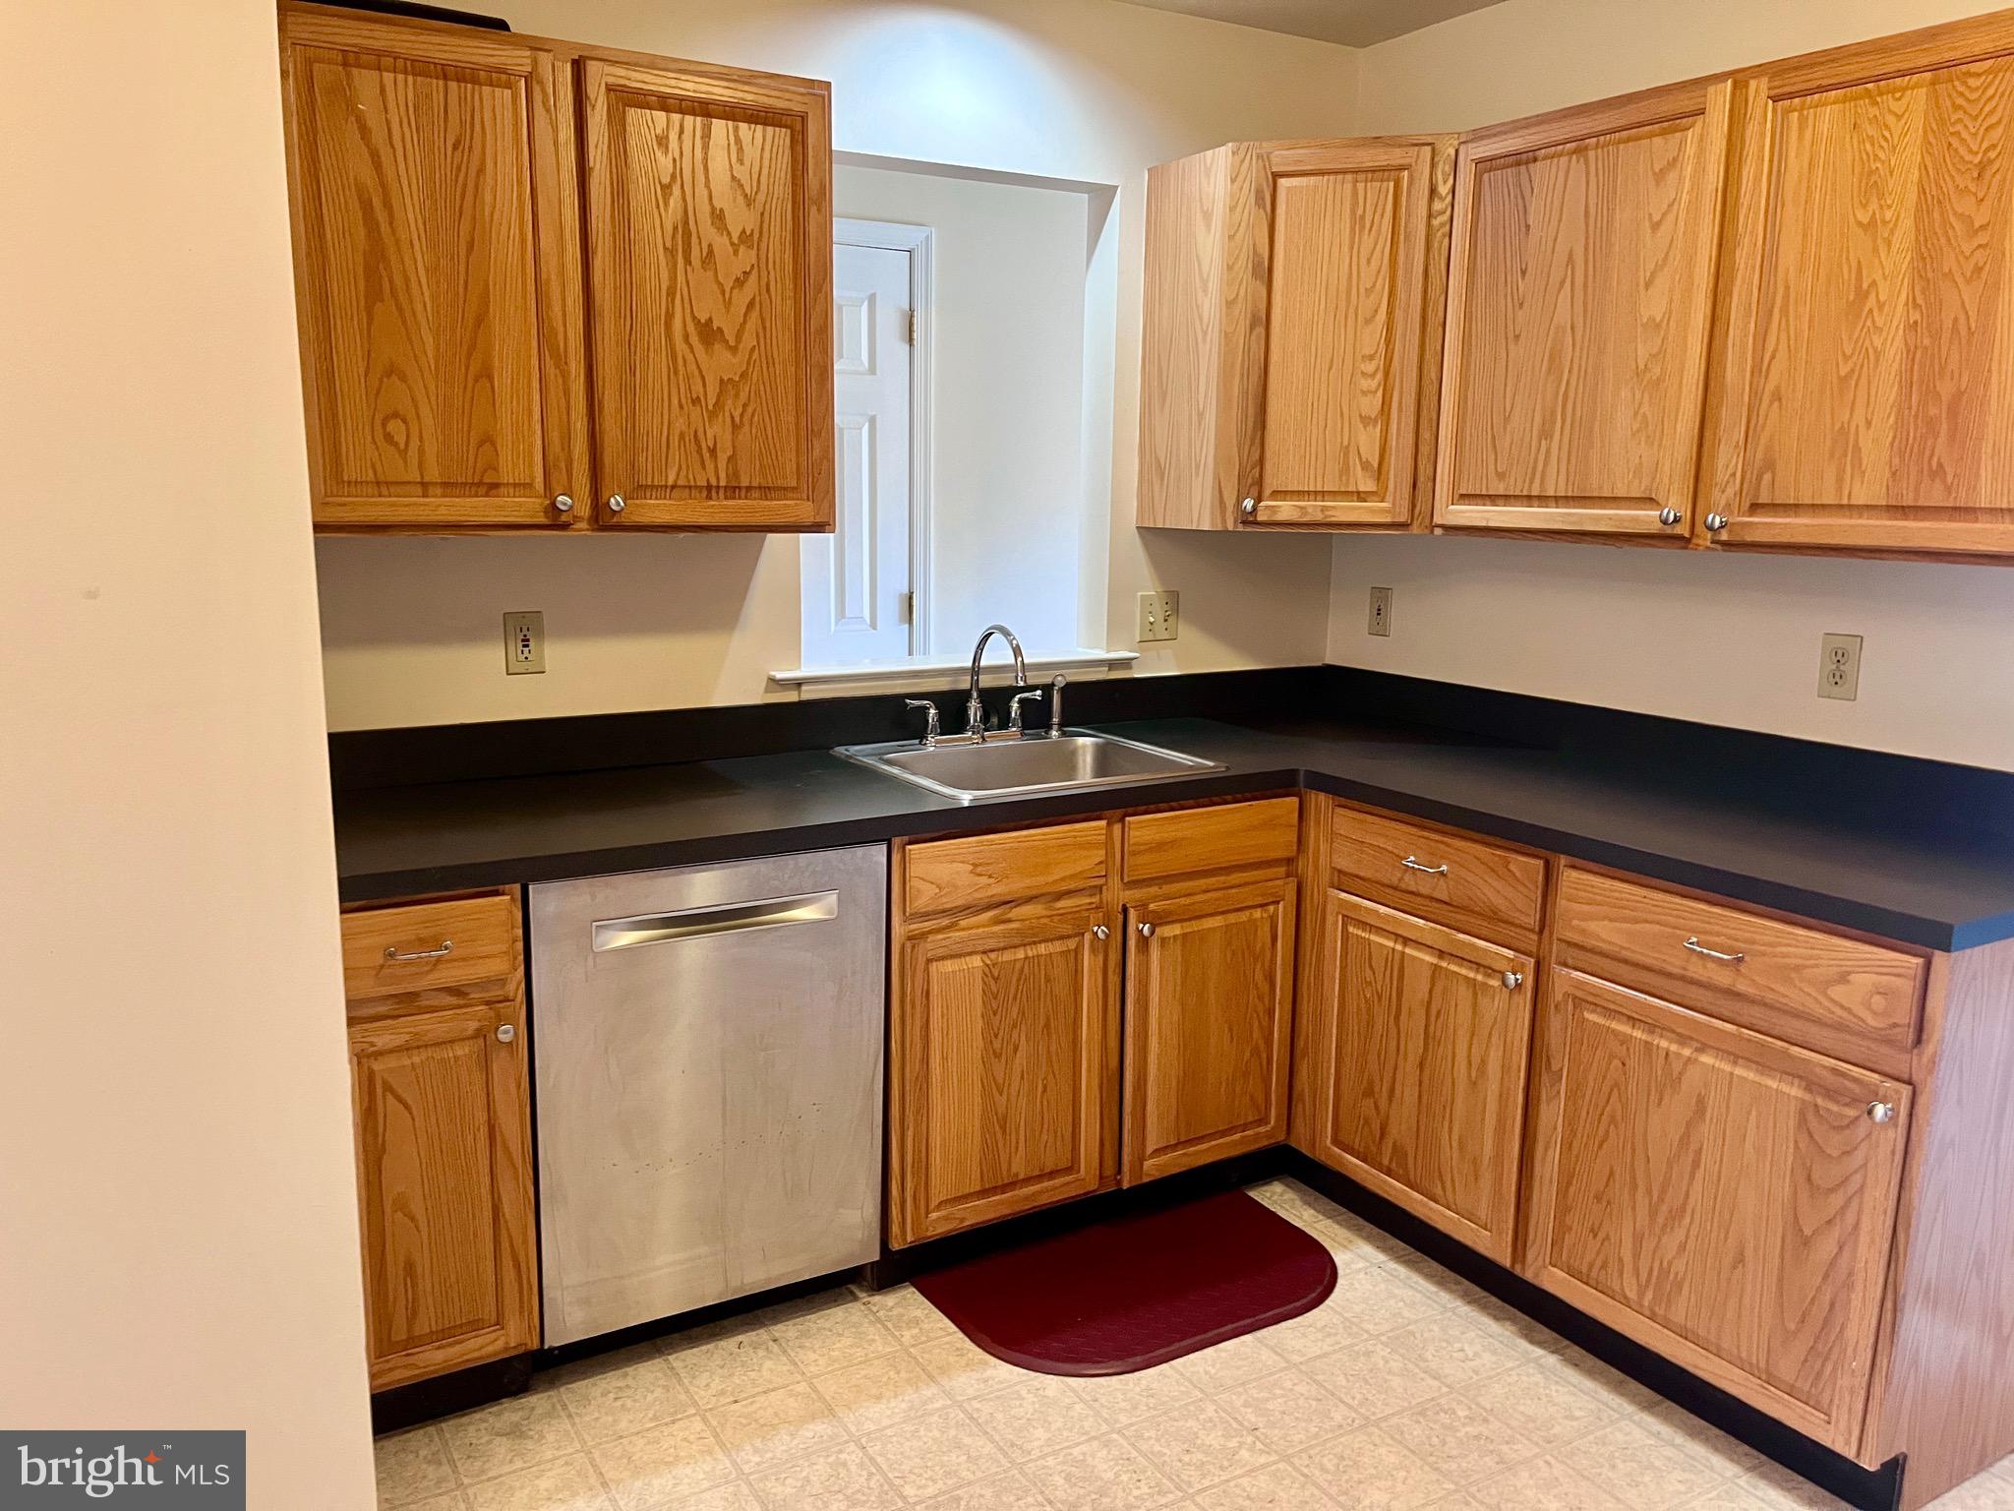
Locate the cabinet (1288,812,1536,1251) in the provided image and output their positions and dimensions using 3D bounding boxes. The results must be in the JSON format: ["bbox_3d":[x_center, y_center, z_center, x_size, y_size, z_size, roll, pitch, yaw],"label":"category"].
[{"bbox_3d":[1.001,0.461,2.959,0.632,0.759,0.626,-5,12,-30],"label":"cabinet"}]

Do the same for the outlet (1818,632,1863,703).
[{"bbox_3d":[1.475,-0.156,2.676,0.008,0.114,0.069,-5,12,-30],"label":"outlet"}]

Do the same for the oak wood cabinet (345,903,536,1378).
[{"bbox_3d":[-1.007,0.521,2.476,0.304,0.759,0.632,-5,12,-30],"label":"oak wood cabinet"}]

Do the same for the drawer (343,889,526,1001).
[{"bbox_3d":[-0.968,0.237,2.366,0.266,0.125,0.495,-5,12,-30],"label":"drawer"}]

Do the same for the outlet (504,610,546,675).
[{"bbox_3d":[-0.887,-0.207,2.784,0.071,0.114,0.008,-5,12,-30],"label":"outlet"}]

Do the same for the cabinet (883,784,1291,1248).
[{"bbox_3d":[0.043,0.425,3.094,0.913,0.759,0.632,-5,12,-30],"label":"cabinet"}]

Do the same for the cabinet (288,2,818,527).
[{"bbox_3d":[-0.770,-0.766,2.568,0.904,0.766,0.321,-5,12,-30],"label":"cabinet"}]

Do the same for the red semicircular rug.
[{"bbox_3d":[0.261,0.972,2.774,0.779,0.014,0.458,-5,12,-30],"label":"red semicircular rug"}]

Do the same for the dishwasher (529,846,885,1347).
[{"bbox_3d":[-0.610,0.494,2.695,0.595,0.762,0.620,-5,12,-30],"label":"dishwasher"}]

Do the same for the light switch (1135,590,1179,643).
[{"bbox_3d":[0.351,-0.321,3.511,0.114,0.114,0.012,-5,12,-30],"label":"light switch"}]

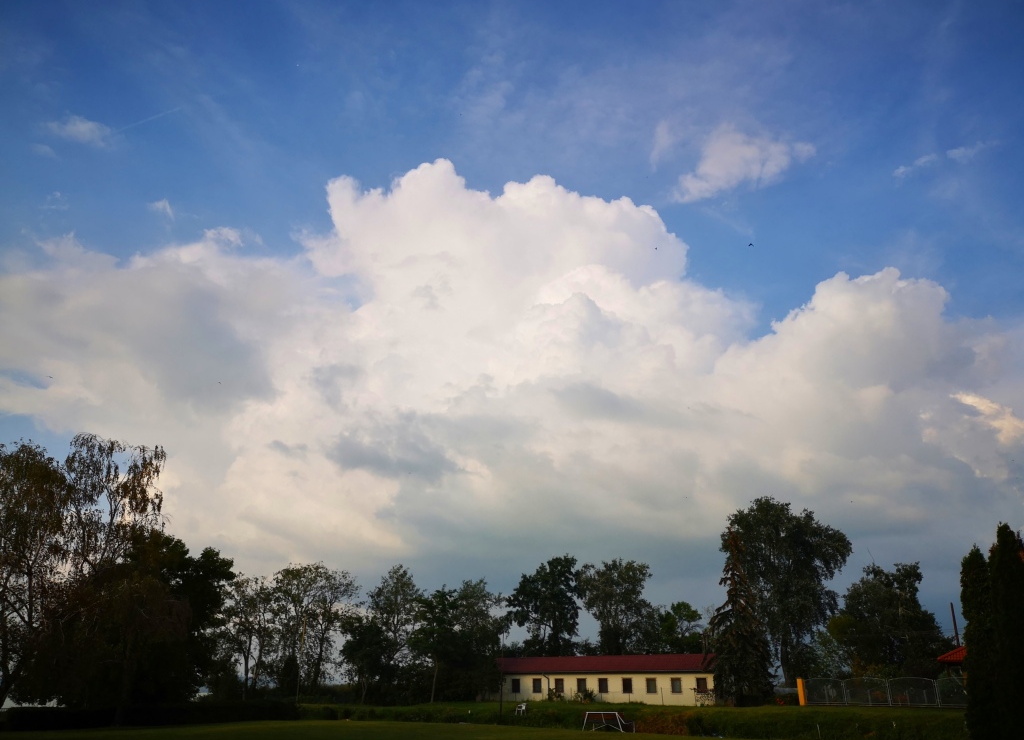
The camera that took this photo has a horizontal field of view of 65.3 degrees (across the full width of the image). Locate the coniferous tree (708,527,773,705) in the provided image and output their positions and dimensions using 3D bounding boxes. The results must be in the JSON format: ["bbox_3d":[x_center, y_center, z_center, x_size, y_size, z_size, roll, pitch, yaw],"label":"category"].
[{"bbox_3d":[18.400,19.550,64.310,5.150,13.870,5.150,-6,-22,14],"label":"coniferous tree"}]

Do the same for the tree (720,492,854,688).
[{"bbox_3d":[29.040,23.630,84.190,13.280,20.830,12.220,-7,-23,17],"label":"tree"}]

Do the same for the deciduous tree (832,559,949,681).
[{"bbox_3d":[38.370,26.350,80.970,12.170,13.410,10.950,-9,-23,23],"label":"deciduous tree"}]

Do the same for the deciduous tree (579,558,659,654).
[{"bbox_3d":[13.490,32.440,101.150,10.130,16.840,9.620,-3,-22,7],"label":"deciduous tree"}]

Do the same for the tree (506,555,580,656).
[{"bbox_3d":[3.880,31.310,98.370,9.110,16.910,8.660,-1,-21,2],"label":"tree"}]

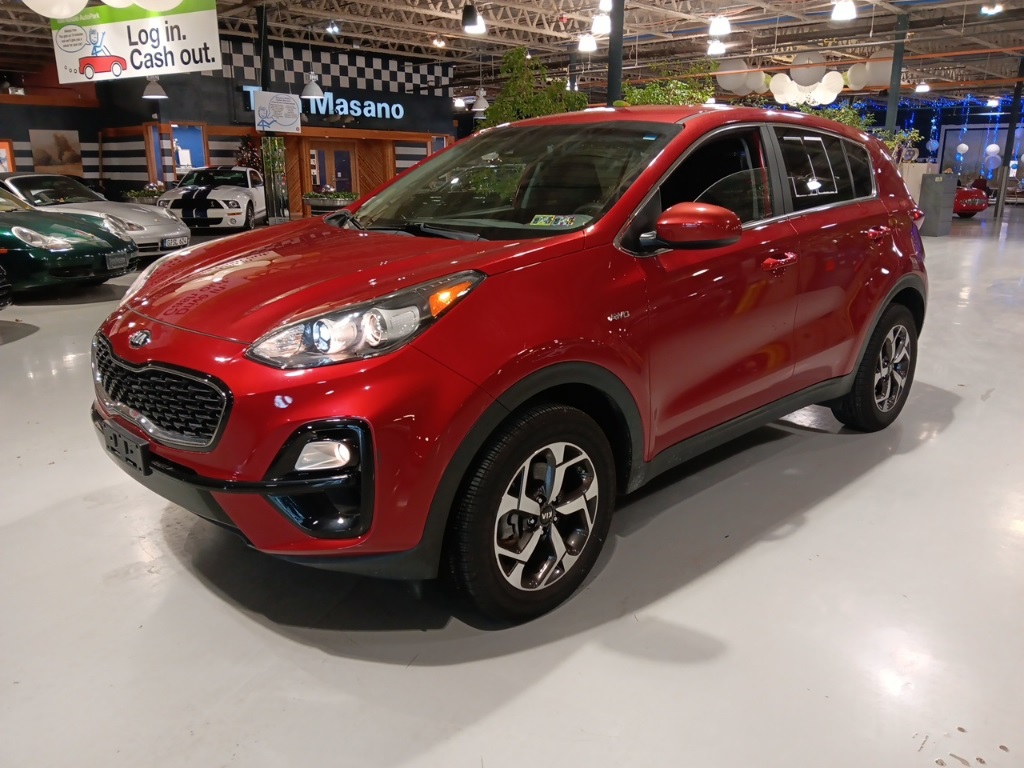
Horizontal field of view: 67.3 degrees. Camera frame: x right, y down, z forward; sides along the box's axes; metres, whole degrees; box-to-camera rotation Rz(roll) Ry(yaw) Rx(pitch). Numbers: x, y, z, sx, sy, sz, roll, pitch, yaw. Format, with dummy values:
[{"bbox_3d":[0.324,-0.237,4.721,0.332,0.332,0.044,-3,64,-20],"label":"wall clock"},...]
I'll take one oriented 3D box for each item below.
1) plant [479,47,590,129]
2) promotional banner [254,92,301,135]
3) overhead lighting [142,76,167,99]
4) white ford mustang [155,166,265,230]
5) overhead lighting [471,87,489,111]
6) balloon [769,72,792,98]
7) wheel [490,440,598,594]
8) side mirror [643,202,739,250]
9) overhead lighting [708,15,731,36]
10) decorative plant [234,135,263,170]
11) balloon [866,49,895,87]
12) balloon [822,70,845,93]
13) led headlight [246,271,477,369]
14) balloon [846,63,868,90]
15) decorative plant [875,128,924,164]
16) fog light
[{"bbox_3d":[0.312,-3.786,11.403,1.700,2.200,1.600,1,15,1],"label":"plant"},{"bbox_3d":[-5.621,-6.524,18.500,1.170,0.920,0.040,-14,20,-42],"label":"promotional banner"},{"bbox_3d":[-7.044,-5.888,15.197,0.520,0.560,0.520,-6,17,-23],"label":"overhead lighting"},{"bbox_3d":[-6.632,-4.304,17.799,1.880,1.390,4.760,-1,16,-5],"label":"white ford mustang"},{"bbox_3d":[-0.830,-7.708,20.800,0.540,0.620,0.540,0,15,0],"label":"overhead lighting"},{"bbox_3d":[6.536,-7.278,18.721,0.570,0.587,0.570,5,16,17],"label":"balloon"},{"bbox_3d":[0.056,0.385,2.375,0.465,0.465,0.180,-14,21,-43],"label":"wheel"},{"bbox_3d":[0.592,-0.503,2.457,0.180,0.160,0.250,-14,20,-42],"label":"side mirror"},{"bbox_3d":[4.721,-8.157,17.500,0.500,0.500,0.500,-14,20,-42],"label":"overhead lighting"},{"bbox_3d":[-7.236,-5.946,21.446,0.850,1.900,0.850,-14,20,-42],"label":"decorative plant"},{"bbox_3d":[9.154,-7.712,18.800,0.950,0.950,0.950,-14,20,-42],"label":"balloon"},{"bbox_3d":[7.816,-7.354,18.697,0.560,0.577,0.560,6,17,20],"label":"balloon"},{"bbox_3d":[-0.372,-0.167,2.008,0.510,0.235,0.420,-14,20,-42],"label":"led headlight"},{"bbox_3d":[8.503,-7.557,18.900,0.550,0.640,0.550,-14,20,-42],"label":"balloon"},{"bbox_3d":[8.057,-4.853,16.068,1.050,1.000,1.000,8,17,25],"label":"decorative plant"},{"bbox_3d":[-0.477,0.188,1.977,0.100,0.075,0.140,-14,20,-42],"label":"fog light"}]

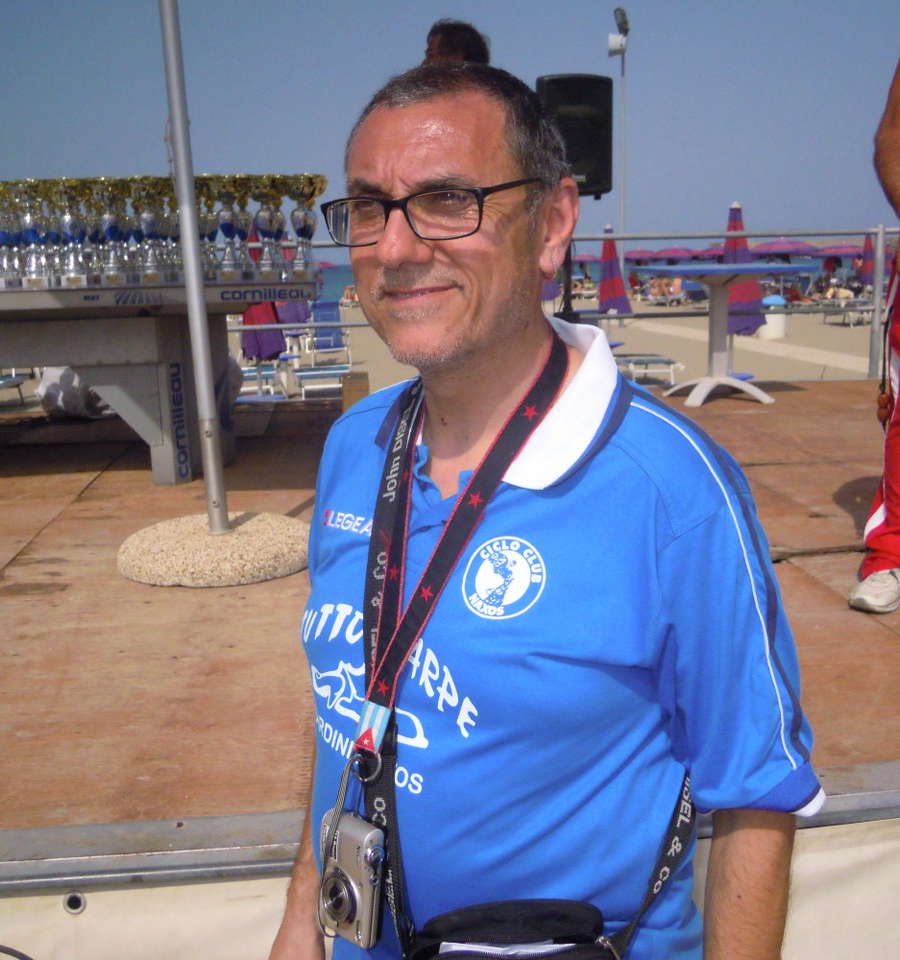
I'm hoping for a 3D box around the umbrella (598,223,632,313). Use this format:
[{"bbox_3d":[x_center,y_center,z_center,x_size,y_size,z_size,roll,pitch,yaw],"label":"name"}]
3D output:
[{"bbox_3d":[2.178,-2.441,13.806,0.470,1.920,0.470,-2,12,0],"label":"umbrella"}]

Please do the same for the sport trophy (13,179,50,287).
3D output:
[{"bbox_3d":[-1.591,-0.931,3.929,0.125,0.395,0.119,-3,12,-6],"label":"sport trophy"}]

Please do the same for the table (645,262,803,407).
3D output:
[{"bbox_3d":[1.586,-0.854,6.047,0.877,0.757,0.877,-6,13,-19],"label":"table"}]

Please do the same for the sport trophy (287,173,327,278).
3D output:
[{"bbox_3d":[-0.594,-0.979,4.019,0.125,0.398,0.119,-3,12,-6],"label":"sport trophy"}]

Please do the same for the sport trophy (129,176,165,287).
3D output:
[{"bbox_3d":[-1.098,-0.904,3.771,0.117,0.377,0.117,-3,12,-8],"label":"sport trophy"}]

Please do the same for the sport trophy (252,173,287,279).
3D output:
[{"bbox_3d":[-0.681,-0.931,3.828,0.117,0.376,0.117,-3,12,-8],"label":"sport trophy"}]

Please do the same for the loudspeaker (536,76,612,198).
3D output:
[{"bbox_3d":[0.692,-1.930,5.800,0.385,0.630,0.360,-3,12,-8],"label":"loudspeaker"}]

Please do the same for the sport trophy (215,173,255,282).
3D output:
[{"bbox_3d":[-0.815,-0.924,3.808,0.117,0.377,0.117,-3,12,-8],"label":"sport trophy"}]

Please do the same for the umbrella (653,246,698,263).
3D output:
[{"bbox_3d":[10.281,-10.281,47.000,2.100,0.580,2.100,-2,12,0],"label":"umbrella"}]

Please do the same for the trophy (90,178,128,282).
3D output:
[{"bbox_3d":[-1.306,-0.945,3.949,0.125,0.399,0.119,-3,12,-6],"label":"trophy"}]

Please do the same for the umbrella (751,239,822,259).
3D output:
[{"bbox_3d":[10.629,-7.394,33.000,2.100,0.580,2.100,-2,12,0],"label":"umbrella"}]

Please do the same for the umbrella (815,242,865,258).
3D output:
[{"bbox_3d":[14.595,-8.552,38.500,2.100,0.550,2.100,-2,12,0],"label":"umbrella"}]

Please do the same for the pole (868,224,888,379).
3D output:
[{"bbox_3d":[2.807,-1.162,6.783,0.054,0.989,0.054,-2,12,0],"label":"pole"}]

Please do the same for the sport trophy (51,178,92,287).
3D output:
[{"bbox_3d":[-1.372,-0.884,3.734,0.117,0.385,0.117,-3,12,-8],"label":"sport trophy"}]

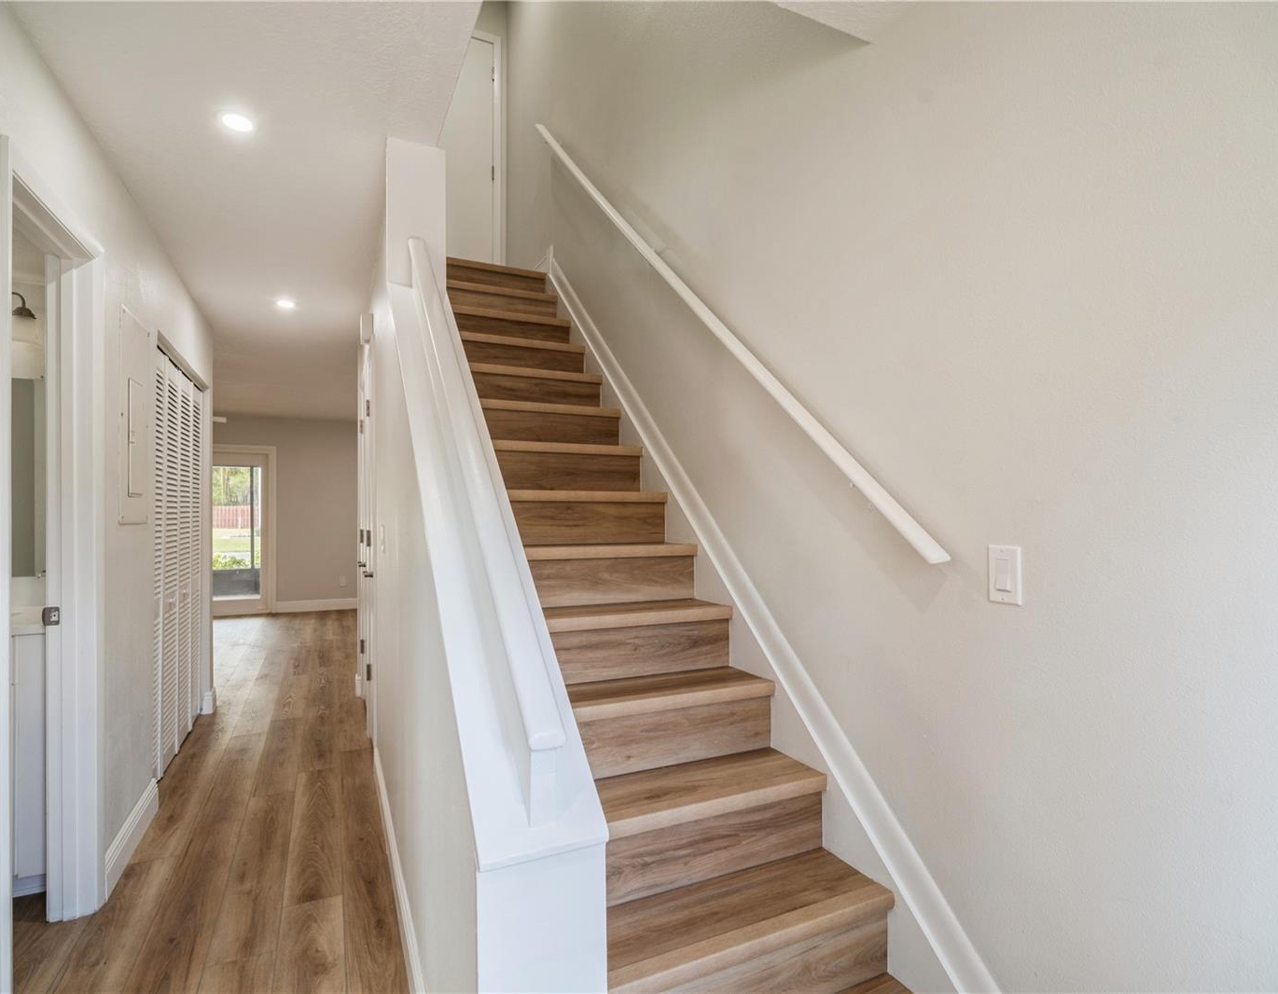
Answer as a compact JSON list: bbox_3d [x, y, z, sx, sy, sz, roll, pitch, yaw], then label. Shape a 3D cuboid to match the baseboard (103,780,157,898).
[{"bbox_3d":[-1.906,1.260,2.348,0.017,0.134,0.675,0,-1,-26],"label":"baseboard"}]

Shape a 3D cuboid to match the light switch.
[{"bbox_3d":[0.727,0.156,1.238,0.009,0.114,0.070,0,-1,-26],"label":"light switch"}]

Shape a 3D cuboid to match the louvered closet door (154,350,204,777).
[{"bbox_3d":[-2.431,0.315,3.273,0.040,2.000,1.270,0,-1,-26],"label":"louvered closet door"}]

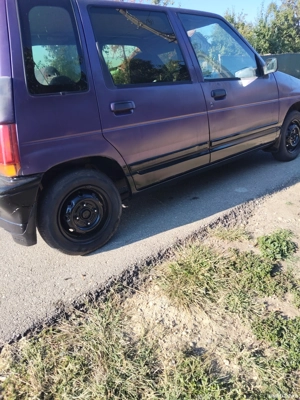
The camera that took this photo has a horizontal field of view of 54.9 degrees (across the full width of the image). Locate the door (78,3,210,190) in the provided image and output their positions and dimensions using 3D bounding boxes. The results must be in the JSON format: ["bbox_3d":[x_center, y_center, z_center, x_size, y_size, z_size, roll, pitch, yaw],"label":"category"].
[{"bbox_3d":[-0.009,-0.676,1.916,0.880,1.090,0.200,-22,19,-32],"label":"door"}]

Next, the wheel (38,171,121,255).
[{"bbox_3d":[-0.413,0.069,1.726,0.520,0.520,0.143,-22,19,-32],"label":"wheel"}]

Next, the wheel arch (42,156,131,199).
[{"bbox_3d":[-0.399,-0.092,1.688,0.560,0.300,0.175,-22,19,-32],"label":"wheel arch"}]

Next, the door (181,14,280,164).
[{"bbox_3d":[0.677,-0.946,2.385,1.050,1.085,0.200,-22,19,-32],"label":"door"}]

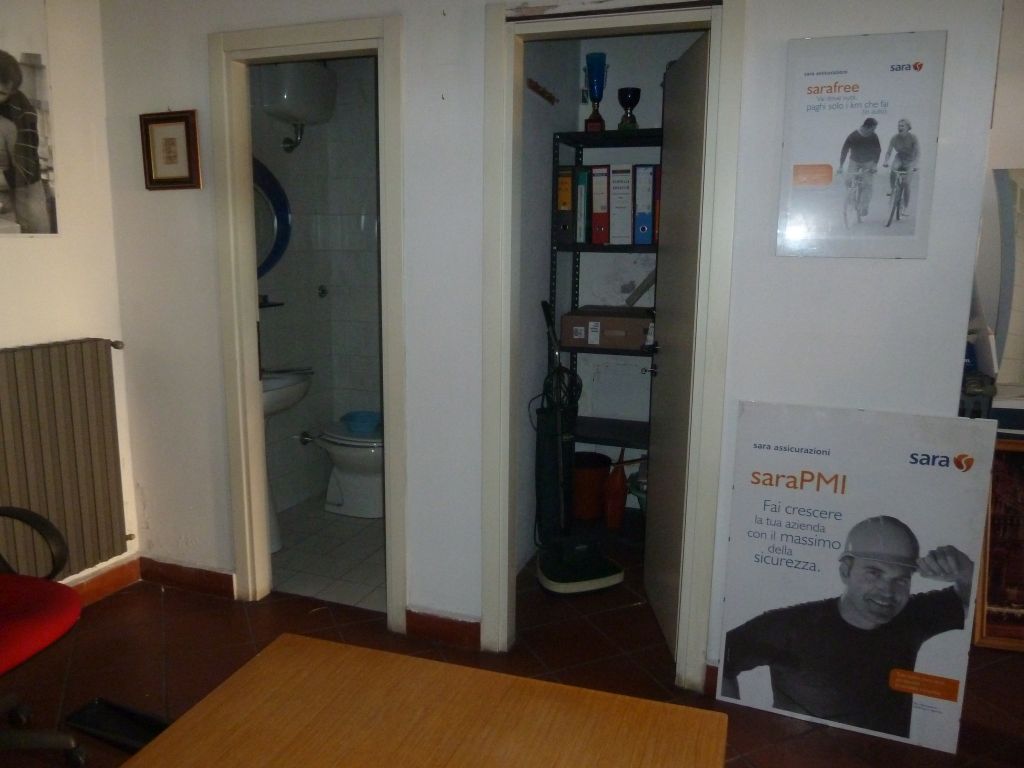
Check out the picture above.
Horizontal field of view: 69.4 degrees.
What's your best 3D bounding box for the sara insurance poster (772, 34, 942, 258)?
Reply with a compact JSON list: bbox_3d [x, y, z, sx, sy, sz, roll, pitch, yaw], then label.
[{"bbox_3d":[0.970,-0.660,2.080,0.400,0.600,0.016,4,10,19],"label":"sara insurance poster"}]

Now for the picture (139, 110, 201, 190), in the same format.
[{"bbox_3d":[-1.297,-0.888,2.824,0.262,0.282,0.022,4,10,19],"label":"picture"}]

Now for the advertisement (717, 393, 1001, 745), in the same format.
[{"bbox_3d":[1.008,0.570,2.239,0.690,1.000,0.020,5,9,21],"label":"advertisement"}]

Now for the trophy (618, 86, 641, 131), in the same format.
[{"bbox_3d":[0.540,-1.256,3.403,0.105,0.205,0.100,4,10,19],"label":"trophy"}]

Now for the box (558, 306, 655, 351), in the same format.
[{"bbox_3d":[0.529,-0.267,3.659,0.490,0.165,0.360,4,10,19],"label":"box"}]

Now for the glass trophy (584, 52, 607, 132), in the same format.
[{"bbox_3d":[0.390,-1.347,3.441,0.105,0.370,0.095,4,10,19],"label":"glass trophy"}]

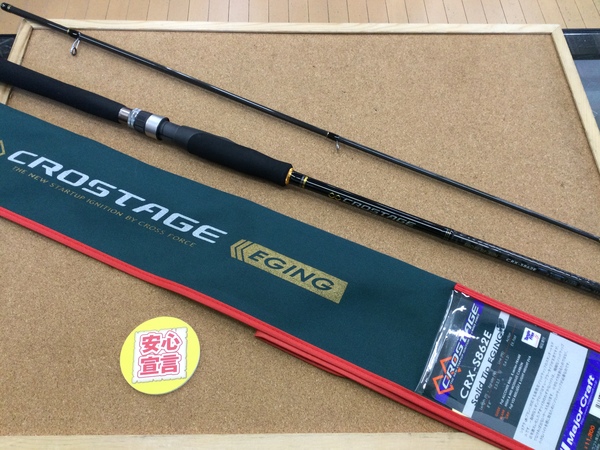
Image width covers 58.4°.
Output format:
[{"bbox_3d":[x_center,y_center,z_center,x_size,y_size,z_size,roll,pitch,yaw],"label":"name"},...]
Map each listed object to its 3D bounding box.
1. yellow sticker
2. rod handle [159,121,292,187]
[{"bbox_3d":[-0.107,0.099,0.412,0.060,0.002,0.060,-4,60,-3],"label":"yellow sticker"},{"bbox_3d":[-0.070,-0.067,0.493,0.133,0.026,0.026,21,62,11],"label":"rod handle"}]

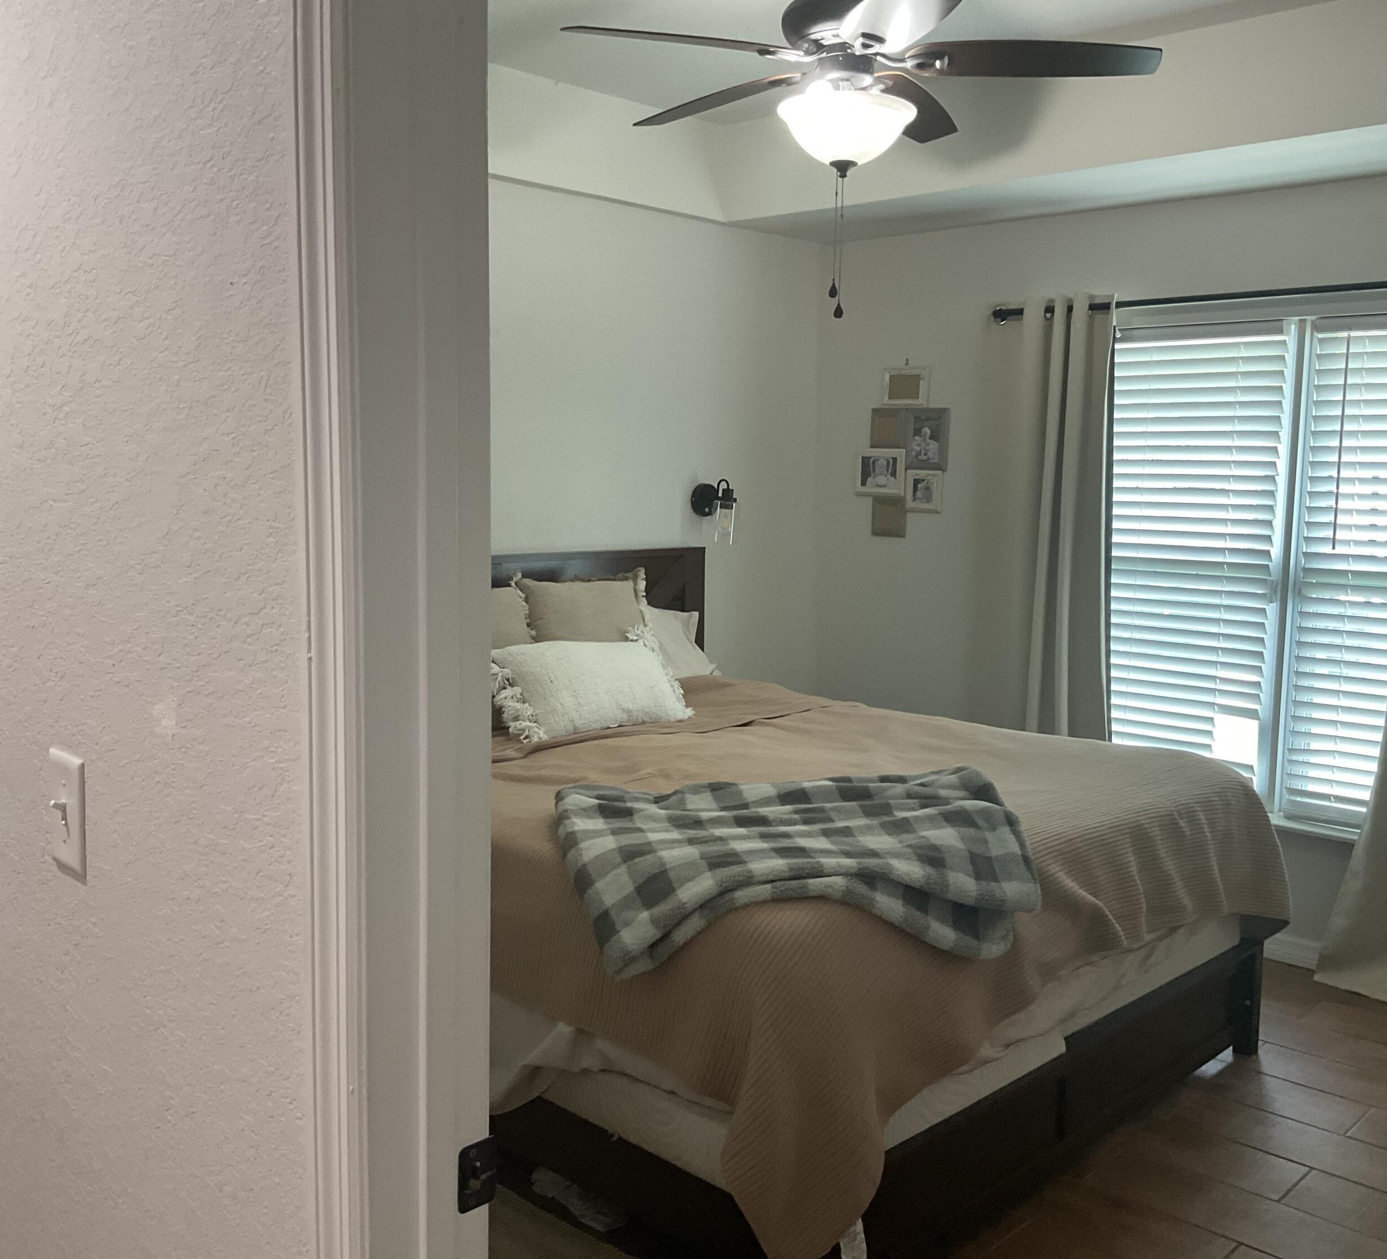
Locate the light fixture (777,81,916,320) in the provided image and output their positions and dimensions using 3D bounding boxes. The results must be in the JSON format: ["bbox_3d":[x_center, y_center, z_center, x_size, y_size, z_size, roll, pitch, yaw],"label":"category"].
[{"bbox_3d":[0.337,-0.942,3.127,0.310,0.500,0.310,1,7,0],"label":"light fixture"}]

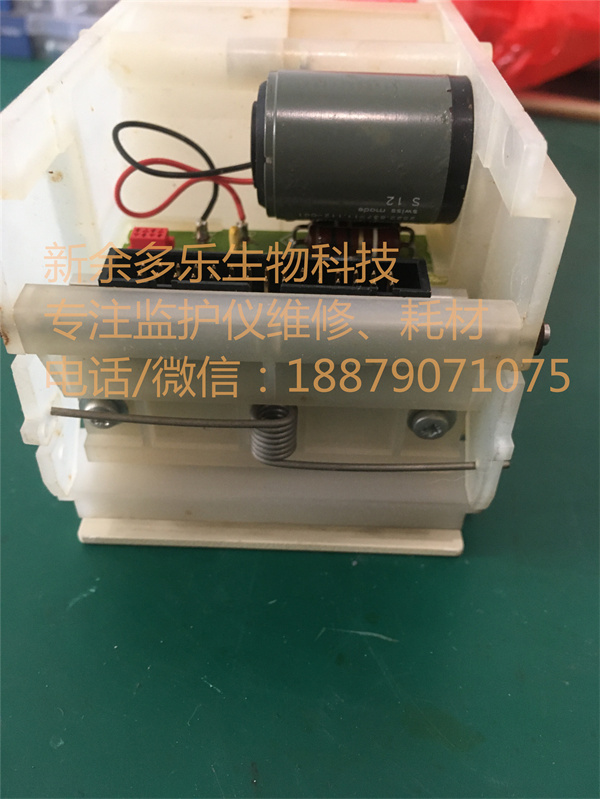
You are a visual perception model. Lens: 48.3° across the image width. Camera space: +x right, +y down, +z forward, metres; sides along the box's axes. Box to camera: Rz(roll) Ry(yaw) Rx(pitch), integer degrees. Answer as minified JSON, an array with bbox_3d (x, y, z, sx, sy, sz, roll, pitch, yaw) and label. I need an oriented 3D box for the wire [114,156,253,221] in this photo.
[{"bbox_3d":[-0.019,-0.035,0.110,0.023,0.009,0.007,2,38,2],"label":"wire"}]

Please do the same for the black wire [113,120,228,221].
[{"bbox_3d":[-0.021,-0.038,0.110,0.018,0.014,0.007,2,38,2],"label":"black wire"}]

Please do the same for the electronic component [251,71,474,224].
[{"bbox_3d":[0.009,-0.040,0.107,0.033,0.022,0.022,2,38,2],"label":"electronic component"}]

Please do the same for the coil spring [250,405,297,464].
[{"bbox_3d":[-0.004,0.005,0.094,0.006,0.007,0.006,1,22,2],"label":"coil spring"}]

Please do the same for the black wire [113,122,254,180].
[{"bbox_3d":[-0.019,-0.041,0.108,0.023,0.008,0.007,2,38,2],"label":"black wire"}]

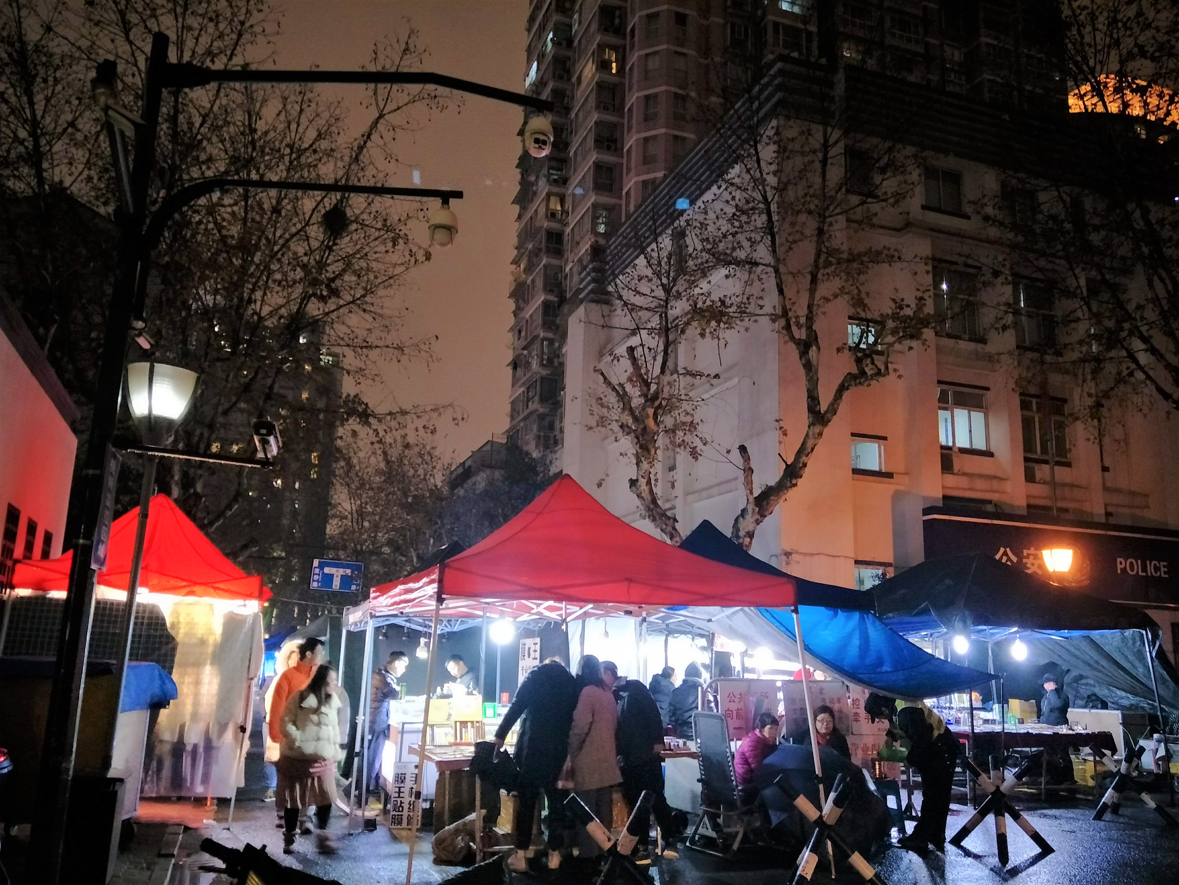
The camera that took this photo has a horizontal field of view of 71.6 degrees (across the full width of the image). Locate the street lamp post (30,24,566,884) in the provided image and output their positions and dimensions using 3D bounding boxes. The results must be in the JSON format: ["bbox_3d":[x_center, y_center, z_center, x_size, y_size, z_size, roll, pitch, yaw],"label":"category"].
[{"bbox_3d":[-2.194,-0.134,5.892,3.600,6.250,0.600,2,-13,0],"label":"street lamp post"}]

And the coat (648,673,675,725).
[{"bbox_3d":[0.874,3.133,9.878,0.480,0.720,0.360,-4,-14,26],"label":"coat"}]

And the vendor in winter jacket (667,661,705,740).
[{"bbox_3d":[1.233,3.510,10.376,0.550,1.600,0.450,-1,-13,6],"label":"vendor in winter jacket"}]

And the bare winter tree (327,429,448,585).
[{"bbox_3d":[-6.413,3.067,26.047,4.000,7.600,4.000,2,-13,0],"label":"bare winter tree"}]

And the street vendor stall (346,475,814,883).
[{"bbox_3d":[-0.246,1.966,7.601,3.150,3.300,3.000,6,-14,-21],"label":"street vendor stall"}]

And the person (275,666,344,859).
[{"bbox_3d":[-2.457,2.718,7.212,0.520,1.580,0.420,10,-16,-36],"label":"person"}]

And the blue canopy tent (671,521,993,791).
[{"bbox_3d":[2.116,2.554,9.884,3.900,3.250,3.300,1,-13,-3],"label":"blue canopy tent"}]

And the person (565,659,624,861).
[{"bbox_3d":[0.043,2.644,6.911,0.470,1.600,0.430,8,-14,-23],"label":"person"}]

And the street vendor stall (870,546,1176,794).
[{"bbox_3d":[5.610,3.037,11.220,3.300,3.100,3.100,0,-13,2],"label":"street vendor stall"}]

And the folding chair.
[{"bbox_3d":[1.249,3.049,7.403,0.780,1.120,0.600,12,-18,-41],"label":"folding chair"}]

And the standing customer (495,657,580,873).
[{"bbox_3d":[-0.415,2.529,6.514,0.640,1.580,0.580,3,-13,-3],"label":"standing customer"}]

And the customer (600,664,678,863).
[{"bbox_3d":[0.434,2.671,6.941,0.500,1.550,0.540,10,-15,-29],"label":"customer"}]

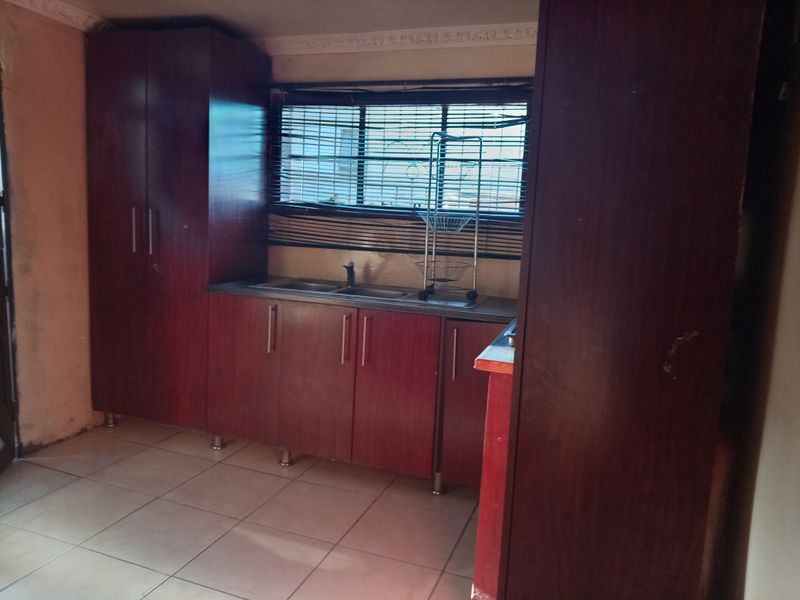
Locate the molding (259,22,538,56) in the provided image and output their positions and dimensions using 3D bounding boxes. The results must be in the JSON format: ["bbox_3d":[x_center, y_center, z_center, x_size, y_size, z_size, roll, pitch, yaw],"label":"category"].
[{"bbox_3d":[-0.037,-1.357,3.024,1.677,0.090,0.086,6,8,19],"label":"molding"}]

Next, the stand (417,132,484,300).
[{"bbox_3d":[0.250,-0.398,2.880,0.301,0.795,0.297,6,8,19],"label":"stand"}]

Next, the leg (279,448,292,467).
[{"bbox_3d":[-0.582,0.805,2.974,0.050,0.097,0.050,6,8,19],"label":"leg"}]

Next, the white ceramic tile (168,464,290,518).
[{"bbox_3d":[-0.792,0.884,2.693,0.430,0.010,0.430,6,8,19],"label":"white ceramic tile"}]

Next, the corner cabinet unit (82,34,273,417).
[{"bbox_3d":[-1.264,-0.372,3.321,0.787,2.064,0.542,6,8,19],"label":"corner cabinet unit"}]

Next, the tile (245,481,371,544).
[{"bbox_3d":[-0.387,0.927,2.553,0.430,0.010,0.430,6,8,19],"label":"tile"}]

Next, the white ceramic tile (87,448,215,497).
[{"bbox_3d":[-1.201,0.841,2.835,0.430,0.010,0.430,6,8,19],"label":"white ceramic tile"}]

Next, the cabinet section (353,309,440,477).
[{"bbox_3d":[0.062,0.408,2.927,0.406,0.747,0.520,6,8,19],"label":"cabinet section"}]

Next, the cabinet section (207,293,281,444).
[{"bbox_3d":[-0.720,0.323,3.191,0.419,0.747,0.520,6,8,19],"label":"cabinet section"}]

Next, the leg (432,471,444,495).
[{"bbox_3d":[0.177,0.875,2.739,0.050,0.107,0.050,6,8,19],"label":"leg"}]

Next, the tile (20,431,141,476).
[{"bbox_3d":[-1.603,0.800,2.968,0.430,0.010,0.430,6,8,19],"label":"tile"}]

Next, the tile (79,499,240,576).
[{"bbox_3d":[-0.934,0.930,2.293,0.430,0.010,0.430,6,8,19],"label":"tile"}]

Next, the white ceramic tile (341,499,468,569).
[{"bbox_3d":[0.017,0.969,2.416,0.430,0.010,0.430,6,8,19],"label":"white ceramic tile"}]

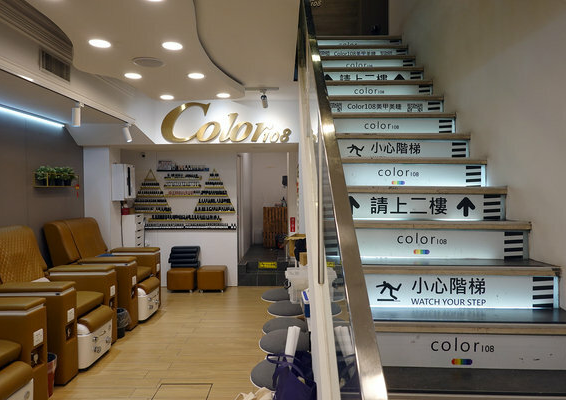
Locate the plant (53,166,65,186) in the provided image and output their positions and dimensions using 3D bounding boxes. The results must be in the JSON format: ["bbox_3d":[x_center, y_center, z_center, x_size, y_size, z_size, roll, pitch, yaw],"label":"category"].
[{"bbox_3d":[-2.933,-0.308,5.250,0.160,0.250,0.160,0,1,1],"label":"plant"}]

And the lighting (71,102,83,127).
[{"bbox_3d":[-2.104,-0.872,4.100,0.110,0.250,0.110,0,1,1],"label":"lighting"}]

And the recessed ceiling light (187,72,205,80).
[{"bbox_3d":[-0.837,-1.195,3.870,0.165,0.030,0.165,0,1,1],"label":"recessed ceiling light"}]

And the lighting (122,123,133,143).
[{"bbox_3d":[-2.046,-0.889,5.270,0.110,0.260,0.120,0,1,1],"label":"lighting"}]

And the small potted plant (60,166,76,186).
[{"bbox_3d":[-2.932,-0.320,5.450,0.170,0.260,0.170,0,1,1],"label":"small potted plant"}]

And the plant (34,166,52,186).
[{"bbox_3d":[-2.970,-0.293,4.950,0.170,0.250,0.170,0,1,1],"label":"plant"}]

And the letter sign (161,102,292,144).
[{"bbox_3d":[-0.776,-1.065,5.520,1.800,0.560,0.070,0,1,1],"label":"letter sign"}]

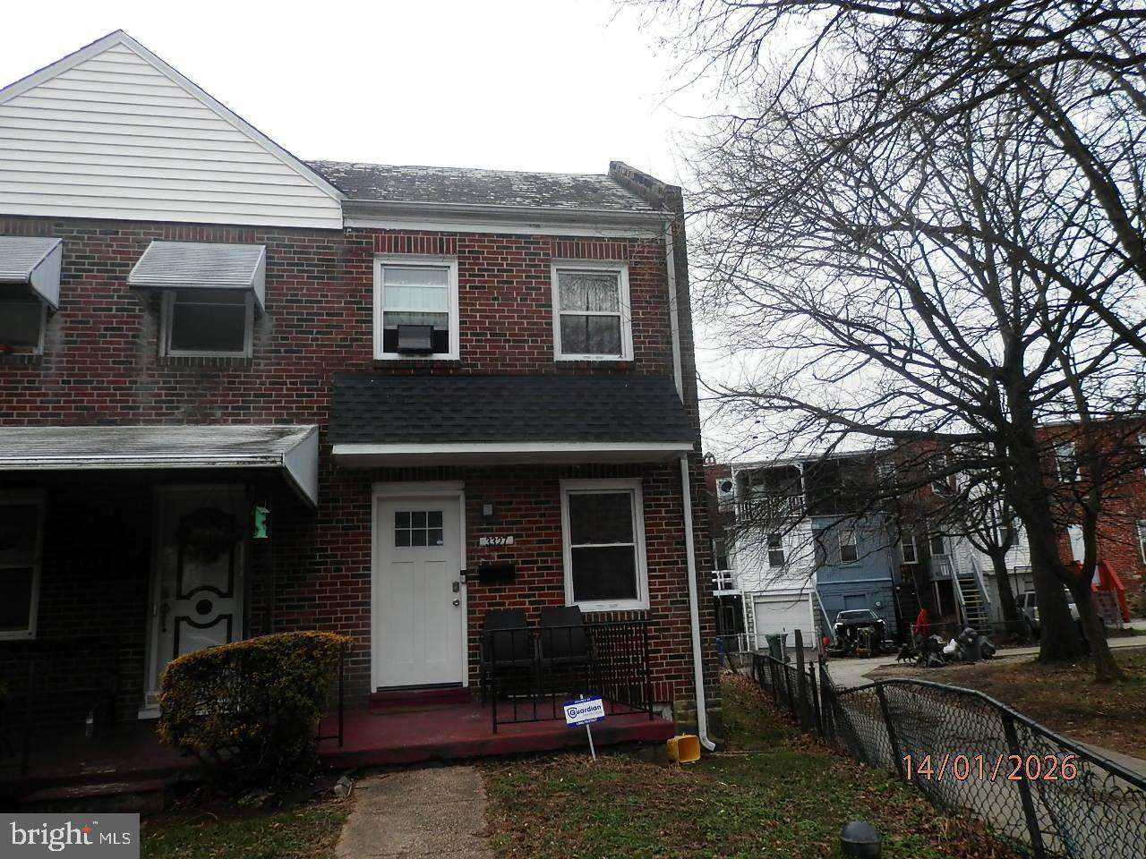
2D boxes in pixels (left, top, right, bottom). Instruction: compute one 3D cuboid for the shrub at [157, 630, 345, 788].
[{"bbox_3d":[-2.283,2.031,6.008,1.220,1.100,0.900,0,-11,-11],"label":"shrub"}]

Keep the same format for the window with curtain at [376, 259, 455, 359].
[{"bbox_3d":[-1.780,-1.389,9.428,0.950,1.232,0.120,0,-11,-11],"label":"window with curtain"}]

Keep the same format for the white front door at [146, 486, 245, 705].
[{"bbox_3d":[-3.826,1.659,8.434,0.900,2.170,0.100,0,-11,-11],"label":"white front door"}]

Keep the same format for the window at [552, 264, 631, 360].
[{"bbox_3d":[0.230,-1.412,9.835,0.945,1.242,0.100,0,-11,-11],"label":"window"}]

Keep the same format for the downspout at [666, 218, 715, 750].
[{"bbox_3d":[1.366,0.475,9.581,0.140,6.184,0.130,0,-11,-11],"label":"downspout"}]

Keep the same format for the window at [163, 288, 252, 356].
[{"bbox_3d":[-3.973,-1.342,9.024,0.955,1.166,0.100,0,-11,-11],"label":"window"}]

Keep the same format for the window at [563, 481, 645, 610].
[{"bbox_3d":[0.357,1.292,9.320,0.950,1.488,0.100,0,-11,-11],"label":"window"}]

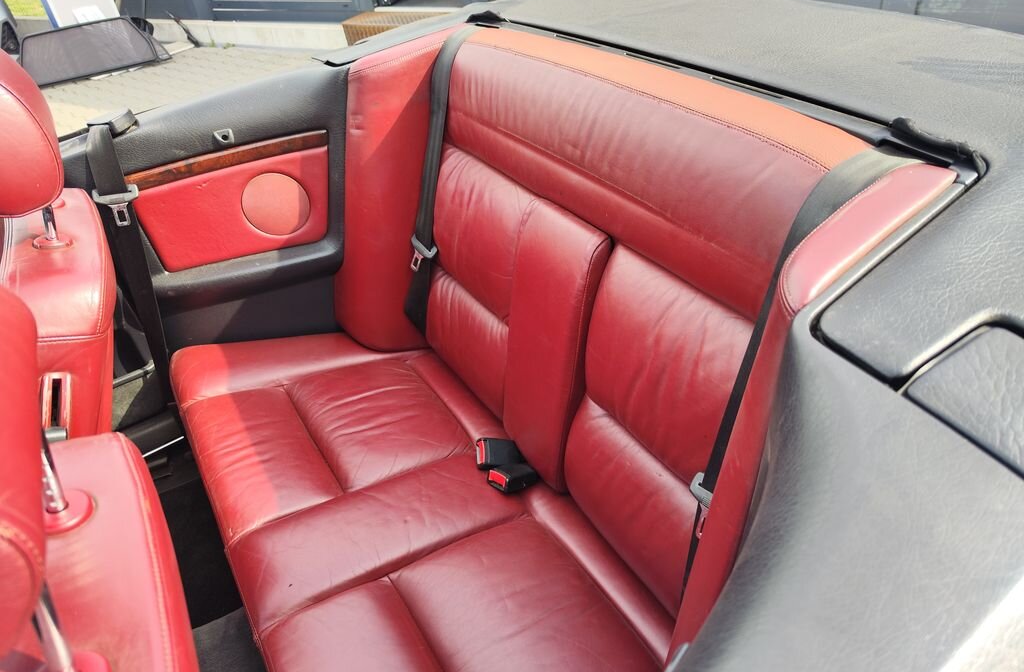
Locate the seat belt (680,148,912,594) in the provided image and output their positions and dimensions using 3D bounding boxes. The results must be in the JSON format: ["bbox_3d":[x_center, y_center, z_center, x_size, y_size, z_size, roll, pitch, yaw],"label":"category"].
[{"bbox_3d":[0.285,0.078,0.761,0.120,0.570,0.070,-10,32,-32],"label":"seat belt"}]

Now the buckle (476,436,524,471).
[{"bbox_3d":[-0.023,0.205,1.188,0.073,0.026,0.044,-1,56,-29],"label":"buckle"}]

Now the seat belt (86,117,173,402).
[{"bbox_3d":[-0.655,-0.105,1.186,0.080,0.520,0.055,-15,35,-28],"label":"seat belt"}]

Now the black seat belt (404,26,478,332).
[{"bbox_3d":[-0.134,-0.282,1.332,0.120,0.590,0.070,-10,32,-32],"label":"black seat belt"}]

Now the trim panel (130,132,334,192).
[{"bbox_3d":[-0.501,-0.316,1.222,0.355,0.033,0.020,-21,38,-20],"label":"trim panel"}]

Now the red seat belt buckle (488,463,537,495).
[{"bbox_3d":[0.002,0.237,1.150,0.070,0.025,0.045,-7,14,-42],"label":"red seat belt buckle"}]

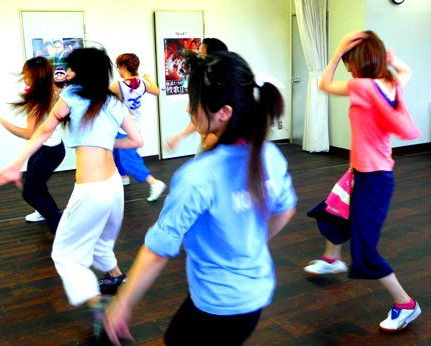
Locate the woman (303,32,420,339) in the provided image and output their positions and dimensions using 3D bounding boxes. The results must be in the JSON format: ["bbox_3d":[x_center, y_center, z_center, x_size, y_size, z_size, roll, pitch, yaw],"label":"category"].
[{"bbox_3d":[0.826,-0.022,3.240,0.720,1.530,0.620,5,14,26],"label":"woman"}]

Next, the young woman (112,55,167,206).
[{"bbox_3d":[-0.803,-0.520,5.900,0.700,1.430,0.580,9,16,38],"label":"young woman"}]

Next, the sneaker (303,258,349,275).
[{"bbox_3d":[0.696,0.592,3.627,0.270,0.095,0.095,-1,13,4],"label":"sneaker"}]

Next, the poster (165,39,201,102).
[{"bbox_3d":[-0.412,-1.356,7.541,0.545,0.800,0.015,-8,14,-28],"label":"poster"}]

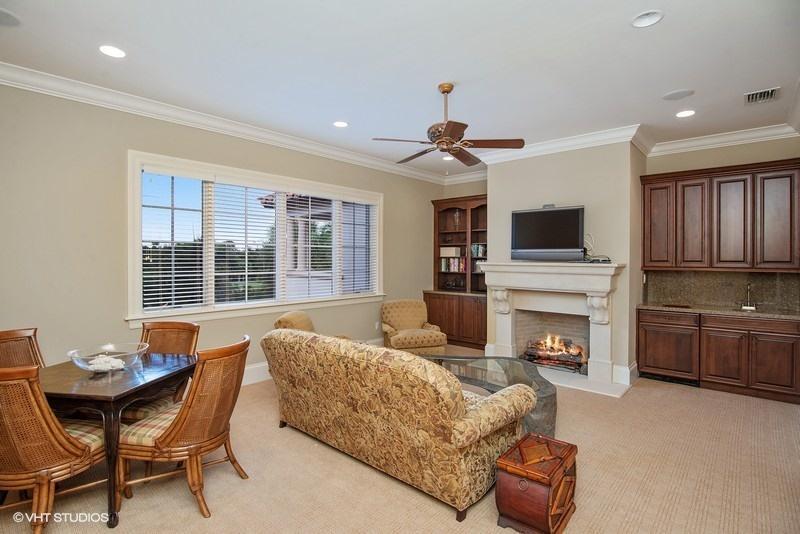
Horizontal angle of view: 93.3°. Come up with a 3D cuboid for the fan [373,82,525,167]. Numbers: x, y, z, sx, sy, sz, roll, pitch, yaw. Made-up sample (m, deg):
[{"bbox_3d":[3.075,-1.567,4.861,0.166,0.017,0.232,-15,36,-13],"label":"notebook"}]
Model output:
[{"bbox_3d":[0.407,-1.312,3.343,1.300,0.600,1.300,1,1,43],"label":"fan"}]

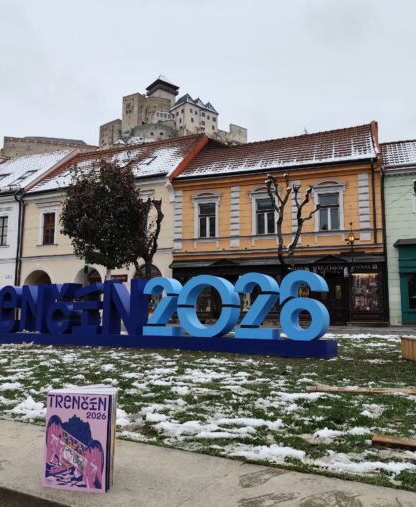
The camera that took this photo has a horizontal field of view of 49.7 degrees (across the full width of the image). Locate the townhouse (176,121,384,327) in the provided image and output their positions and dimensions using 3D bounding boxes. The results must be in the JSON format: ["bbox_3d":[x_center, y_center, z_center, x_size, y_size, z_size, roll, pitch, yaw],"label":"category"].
[{"bbox_3d":[4.876,-2.171,28.277,11.107,12.804,10.670,-2,-8,19],"label":"townhouse"}]

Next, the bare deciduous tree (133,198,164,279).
[{"bbox_3d":[-2.908,0.311,21.307,1.762,5.994,1.585,-2,-8,19],"label":"bare deciduous tree"}]

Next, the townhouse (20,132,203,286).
[{"bbox_3d":[-5.222,-1.684,32.312,11.640,12.804,10.670,-3,-9,24],"label":"townhouse"}]

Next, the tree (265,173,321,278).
[{"bbox_3d":[3.480,-0.229,18.435,2.309,6.407,2.078,-2,-8,19],"label":"tree"}]

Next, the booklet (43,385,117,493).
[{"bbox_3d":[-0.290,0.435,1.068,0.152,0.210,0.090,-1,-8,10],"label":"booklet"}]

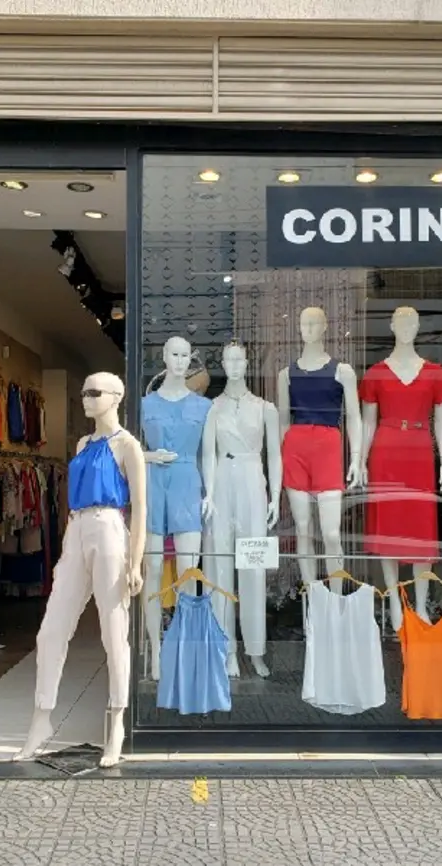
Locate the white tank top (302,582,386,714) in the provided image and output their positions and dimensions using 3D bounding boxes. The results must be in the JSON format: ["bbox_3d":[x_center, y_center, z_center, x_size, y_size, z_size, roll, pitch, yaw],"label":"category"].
[{"bbox_3d":[0.603,1.052,4.233,0.410,0.650,0.080,0,-3,3],"label":"white tank top"}]

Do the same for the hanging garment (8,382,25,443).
[{"bbox_3d":[-2.109,-0.210,8.896,0.140,0.610,0.420,0,-2,1],"label":"hanging garment"}]

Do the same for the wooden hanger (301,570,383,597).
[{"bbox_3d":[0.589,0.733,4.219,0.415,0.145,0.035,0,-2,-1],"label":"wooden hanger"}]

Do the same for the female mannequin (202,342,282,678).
[{"bbox_3d":[0.118,0.397,4.716,0.430,1.790,0.310,0,-3,-4],"label":"female mannequin"}]

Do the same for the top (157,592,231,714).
[{"bbox_3d":[-0.127,1.054,4.154,0.364,0.583,0.090,0,-3,-1],"label":"top"}]

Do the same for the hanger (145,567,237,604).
[{"bbox_3d":[-0.139,0.741,4.211,0.445,0.190,0.035,0,-2,-1],"label":"hanger"}]

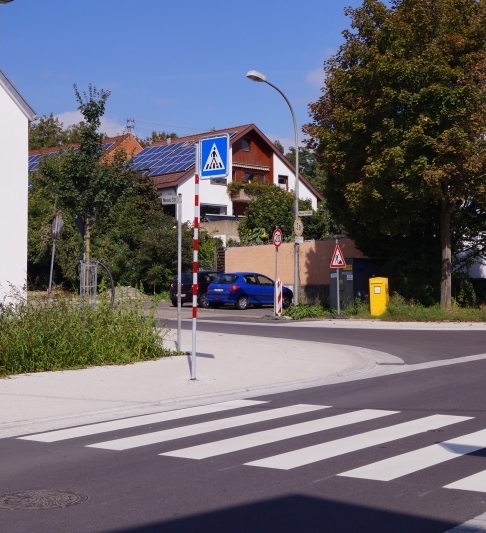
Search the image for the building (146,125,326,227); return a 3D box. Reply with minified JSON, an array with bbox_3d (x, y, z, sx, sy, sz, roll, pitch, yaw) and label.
[{"bbox_3d":[-3.100,-5.450,81.900,11.600,7.900,13.500,0,0,-32],"label":"building"}]

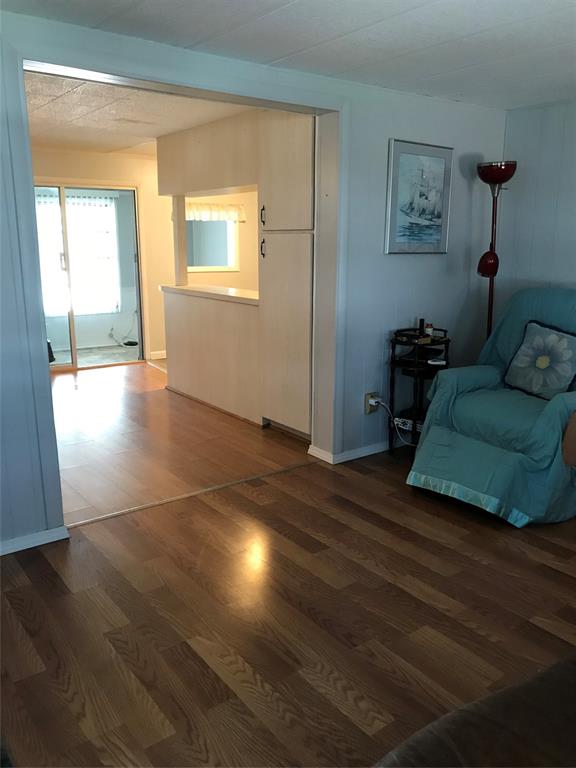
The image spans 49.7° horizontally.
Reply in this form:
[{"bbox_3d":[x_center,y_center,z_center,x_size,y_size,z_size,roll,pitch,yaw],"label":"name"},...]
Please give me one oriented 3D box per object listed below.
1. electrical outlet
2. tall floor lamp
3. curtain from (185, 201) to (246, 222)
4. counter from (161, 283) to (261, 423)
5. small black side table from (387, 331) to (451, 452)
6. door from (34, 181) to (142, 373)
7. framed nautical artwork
[{"bbox_3d":[0.506,0.120,3.743,0.082,0.123,0.022,-9,16,-35],"label":"electrical outlet"},{"bbox_3d":[1.323,-0.512,4.028,0.270,1.760,0.270,-9,16,-35],"label":"tall floor lamp"},{"bbox_3d":[-0.861,-1.877,6.806,0.920,0.195,0.090,-9,16,-35],"label":"curtain"},{"bbox_3d":[-0.486,-0.296,4.983,0.460,0.900,1.520,-9,16,-35],"label":"counter"},{"bbox_3d":[0.791,0.071,3.739,0.350,0.755,0.350,0,13,0],"label":"small black side table"},{"bbox_3d":[-2.163,-1.027,6.114,1.550,1.800,0.100,-9,16,-35],"label":"door"},{"bbox_3d":[0.780,-1.084,3.665,0.530,0.625,0.026,-9,16,-35],"label":"framed nautical artwork"}]

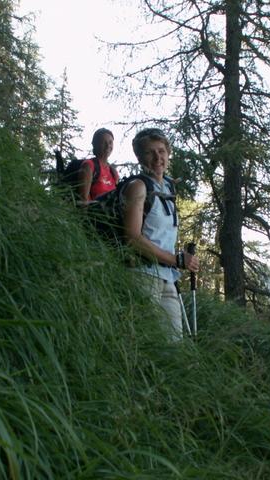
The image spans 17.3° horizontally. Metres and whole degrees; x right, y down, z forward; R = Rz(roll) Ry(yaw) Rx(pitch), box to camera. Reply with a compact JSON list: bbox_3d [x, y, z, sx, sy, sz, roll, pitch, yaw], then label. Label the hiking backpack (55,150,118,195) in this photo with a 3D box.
[{"bbox_3d":[-0.400,-0.440,7.100,0.380,0.520,0.350,2,2,37],"label":"hiking backpack"}]

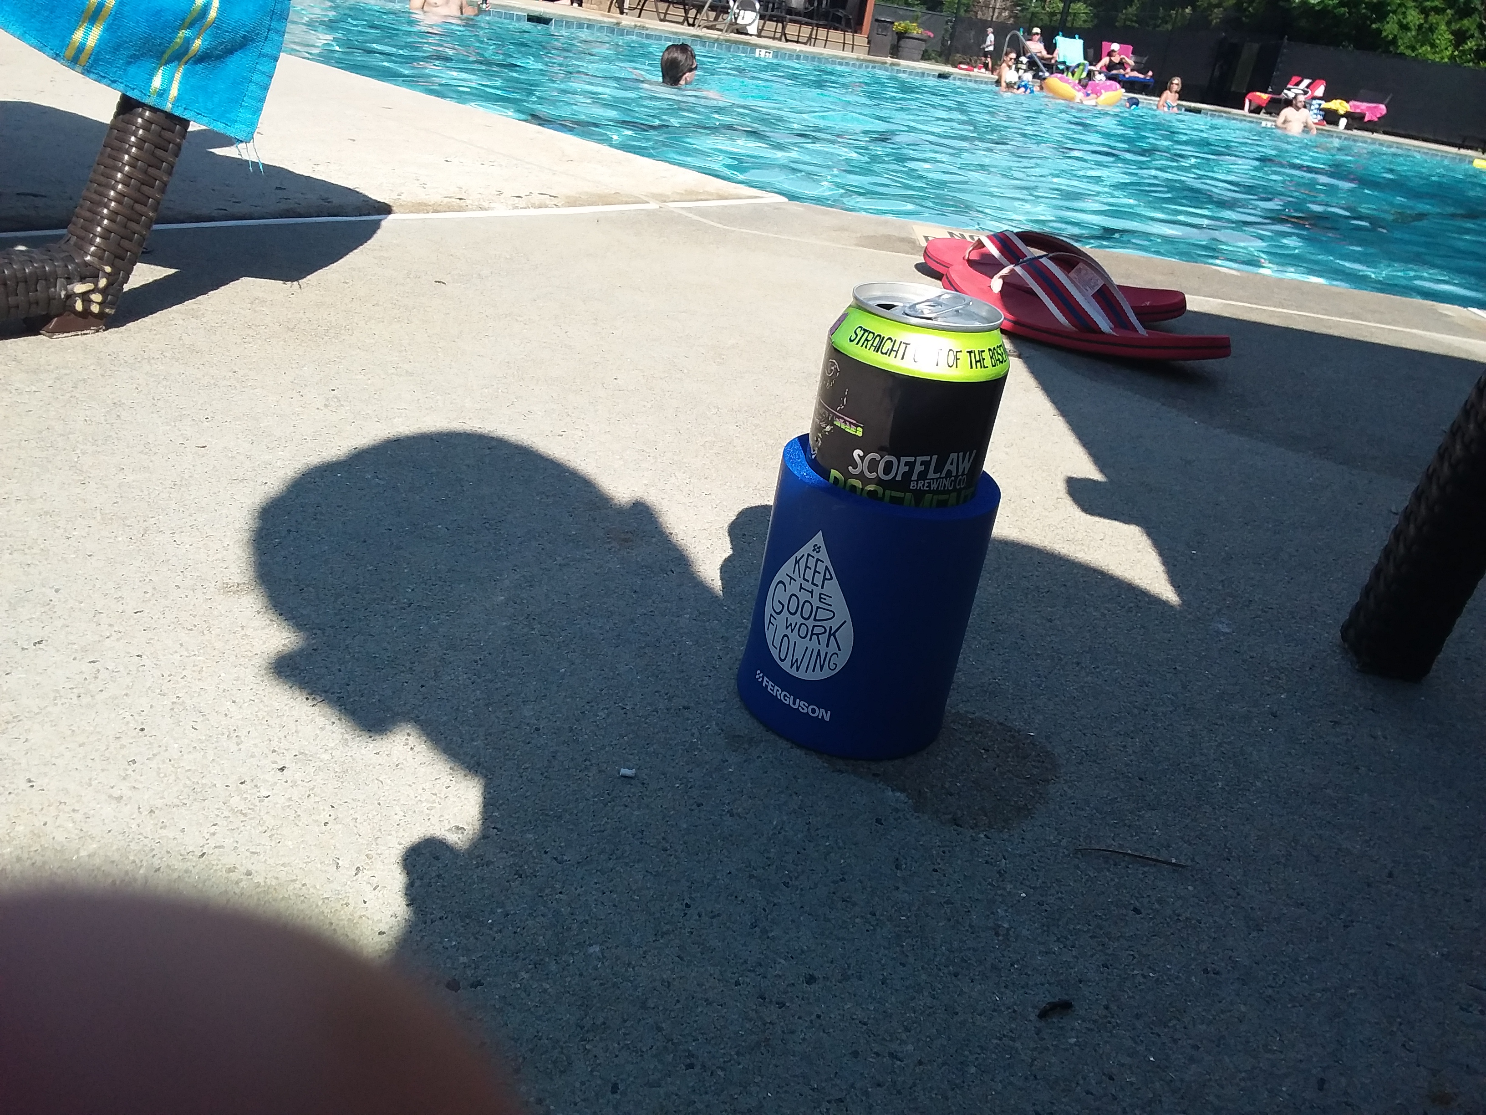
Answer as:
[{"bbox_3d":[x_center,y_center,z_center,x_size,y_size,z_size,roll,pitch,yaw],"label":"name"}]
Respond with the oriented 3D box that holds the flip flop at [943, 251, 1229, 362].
[{"bbox_3d":[0.320,-0.242,1.108,0.285,0.072,0.105,27,31,32],"label":"flip flop"}]

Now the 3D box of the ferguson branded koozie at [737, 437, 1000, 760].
[{"bbox_3d":[0.049,0.013,0.461,0.085,0.103,0.085,8,26,-4],"label":"ferguson branded koozie"}]

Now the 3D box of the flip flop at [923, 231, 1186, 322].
[{"bbox_3d":[0.339,-0.320,1.270,0.287,0.068,0.105,23,29,26],"label":"flip flop"}]

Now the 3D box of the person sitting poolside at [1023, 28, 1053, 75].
[{"bbox_3d":[6.221,-10.662,24.500,0.650,1.000,0.900,-4,28,-26],"label":"person sitting poolside"}]

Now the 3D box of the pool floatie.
[{"bbox_3d":[5.341,-7.337,18.200,1.150,0.360,1.100,7,25,-3],"label":"pool floatie"}]

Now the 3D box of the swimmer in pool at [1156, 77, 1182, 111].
[{"bbox_3d":[7.297,-7.599,20.189,0.450,1.450,0.350,14,25,10],"label":"swimmer in pool"}]

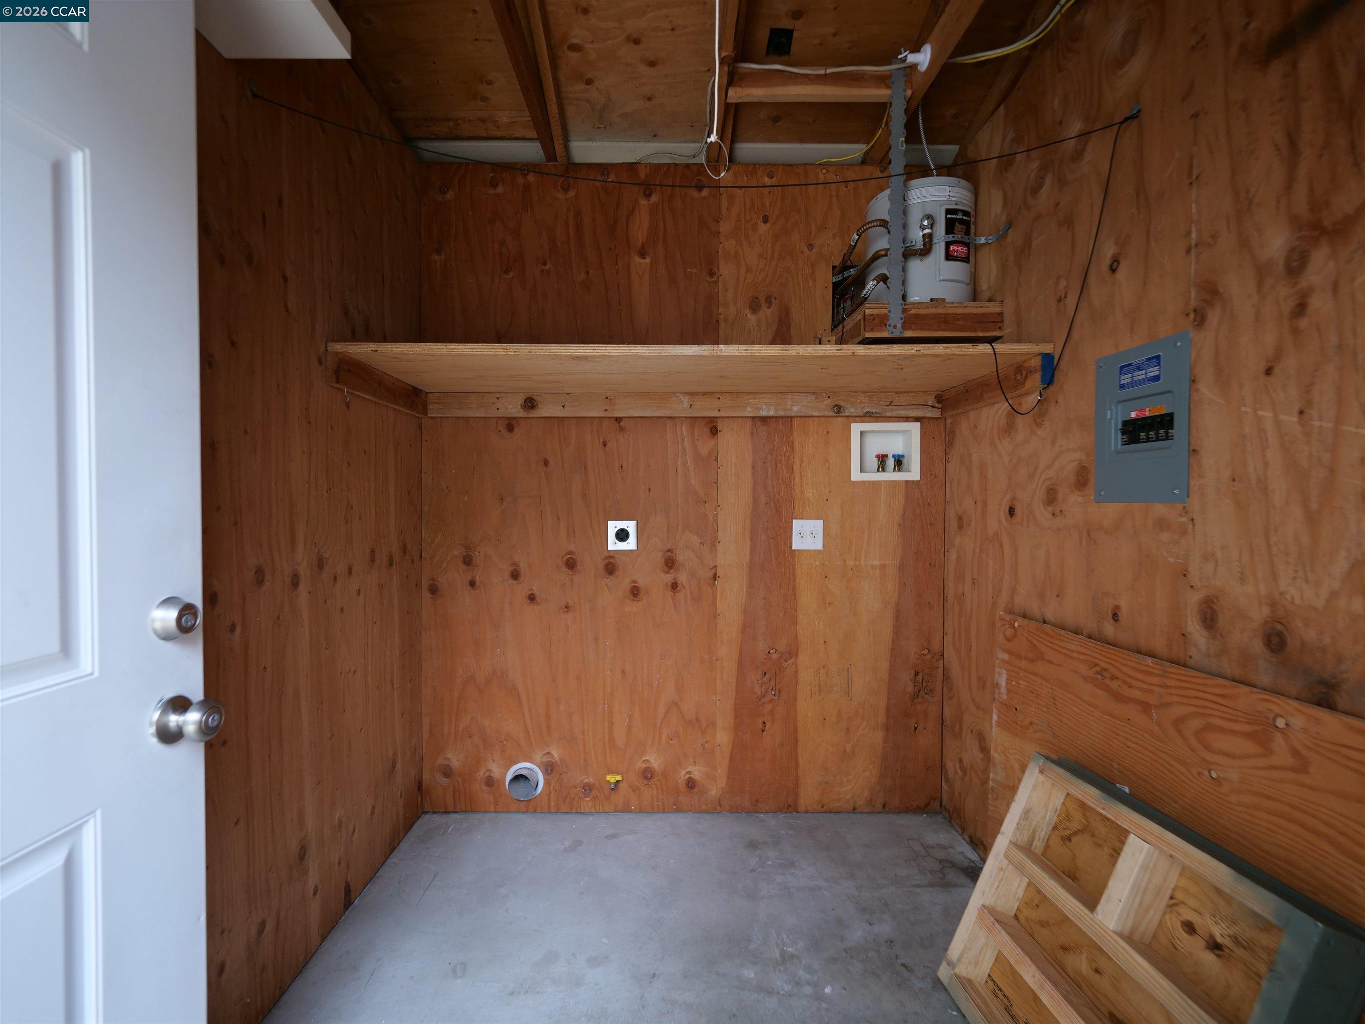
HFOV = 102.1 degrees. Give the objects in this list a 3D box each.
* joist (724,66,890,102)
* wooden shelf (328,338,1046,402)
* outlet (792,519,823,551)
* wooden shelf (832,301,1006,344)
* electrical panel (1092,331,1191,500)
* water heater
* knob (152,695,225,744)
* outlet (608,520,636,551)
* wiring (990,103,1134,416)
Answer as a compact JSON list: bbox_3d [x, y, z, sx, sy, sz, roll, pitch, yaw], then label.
[{"bbox_3d":[0.427,-1.326,1.714,0.565,0.089,0.040,0,1,-1],"label":"joist"},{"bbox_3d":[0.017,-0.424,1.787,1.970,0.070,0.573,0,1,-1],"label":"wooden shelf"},{"bbox_3d":[0.477,0.087,2.084,0.116,0.115,0.016,0,1,-1],"label":"outlet"},{"bbox_3d":[0.782,-0.599,1.898,0.437,0.104,0.362,0,1,-1],"label":"wooden shelf"},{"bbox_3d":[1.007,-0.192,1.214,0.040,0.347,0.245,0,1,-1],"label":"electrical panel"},{"bbox_3d":[0.811,-0.846,1.885,0.352,0.388,0.352,0,1,-12],"label":"water heater"},{"bbox_3d":[-0.683,0.291,0.772,0.064,0.066,0.066,0,1,-1],"label":"knob"},{"bbox_3d":[-0.225,0.089,2.074,0.113,0.113,0.018,0,1,-1],"label":"outlet"},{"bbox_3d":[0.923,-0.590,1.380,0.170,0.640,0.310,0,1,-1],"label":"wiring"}]

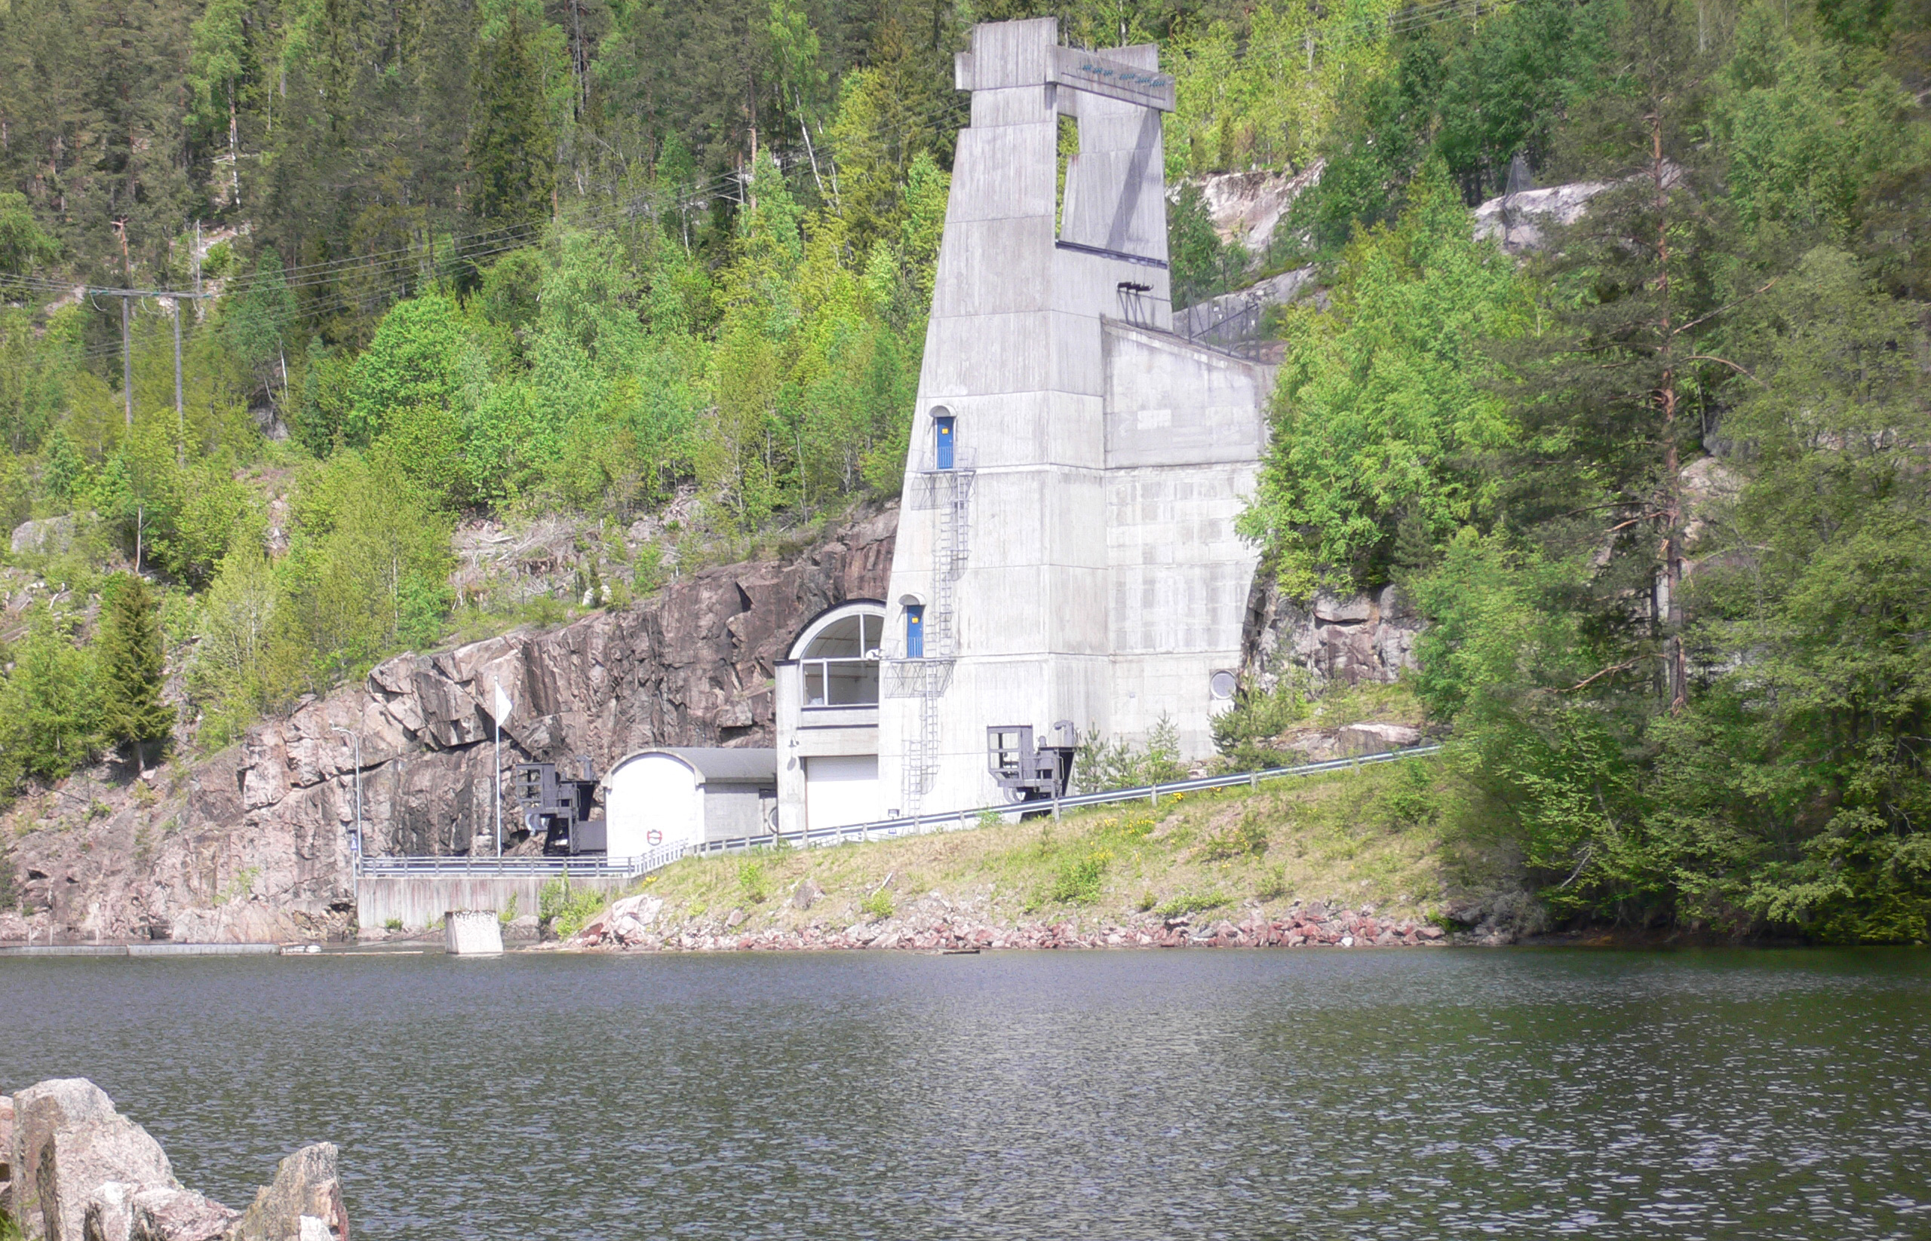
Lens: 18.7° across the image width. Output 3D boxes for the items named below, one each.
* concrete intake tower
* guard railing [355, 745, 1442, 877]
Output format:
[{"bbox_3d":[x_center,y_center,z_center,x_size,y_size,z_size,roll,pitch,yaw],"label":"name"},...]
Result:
[{"bbox_3d":[2.842,-6.953,228.543,21.073,31.415,13.013,-2,-3,28],"label":"concrete intake tower"},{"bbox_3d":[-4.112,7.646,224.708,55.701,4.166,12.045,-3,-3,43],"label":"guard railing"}]

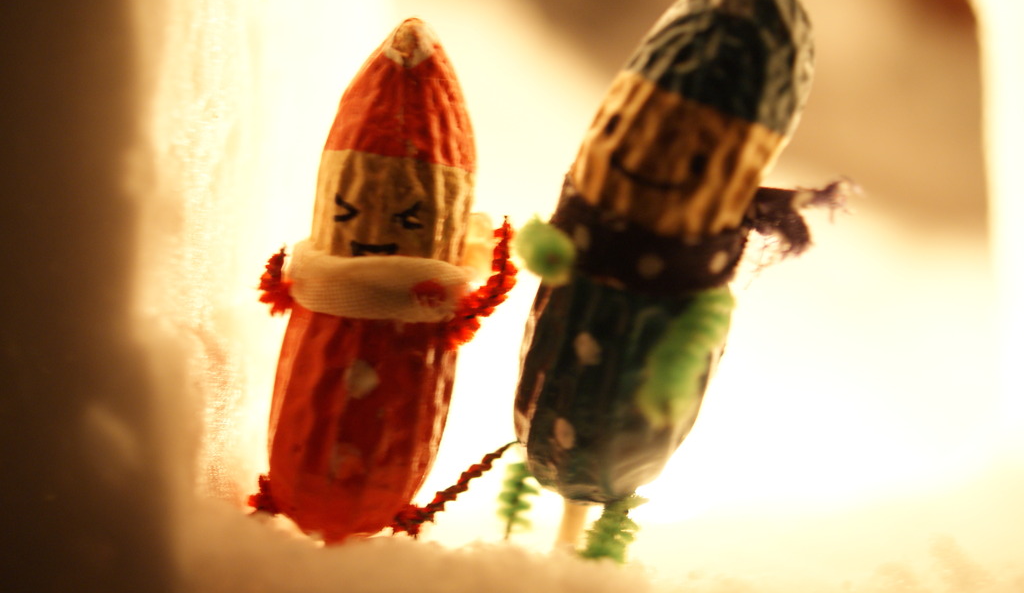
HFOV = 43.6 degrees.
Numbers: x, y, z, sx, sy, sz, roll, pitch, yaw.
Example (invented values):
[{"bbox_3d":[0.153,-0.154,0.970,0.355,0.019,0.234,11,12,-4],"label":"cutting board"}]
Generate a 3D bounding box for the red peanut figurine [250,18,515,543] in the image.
[{"bbox_3d":[-0.013,-0.001,0.125,0.025,0.051,0.018,9,2,5],"label":"red peanut figurine"}]

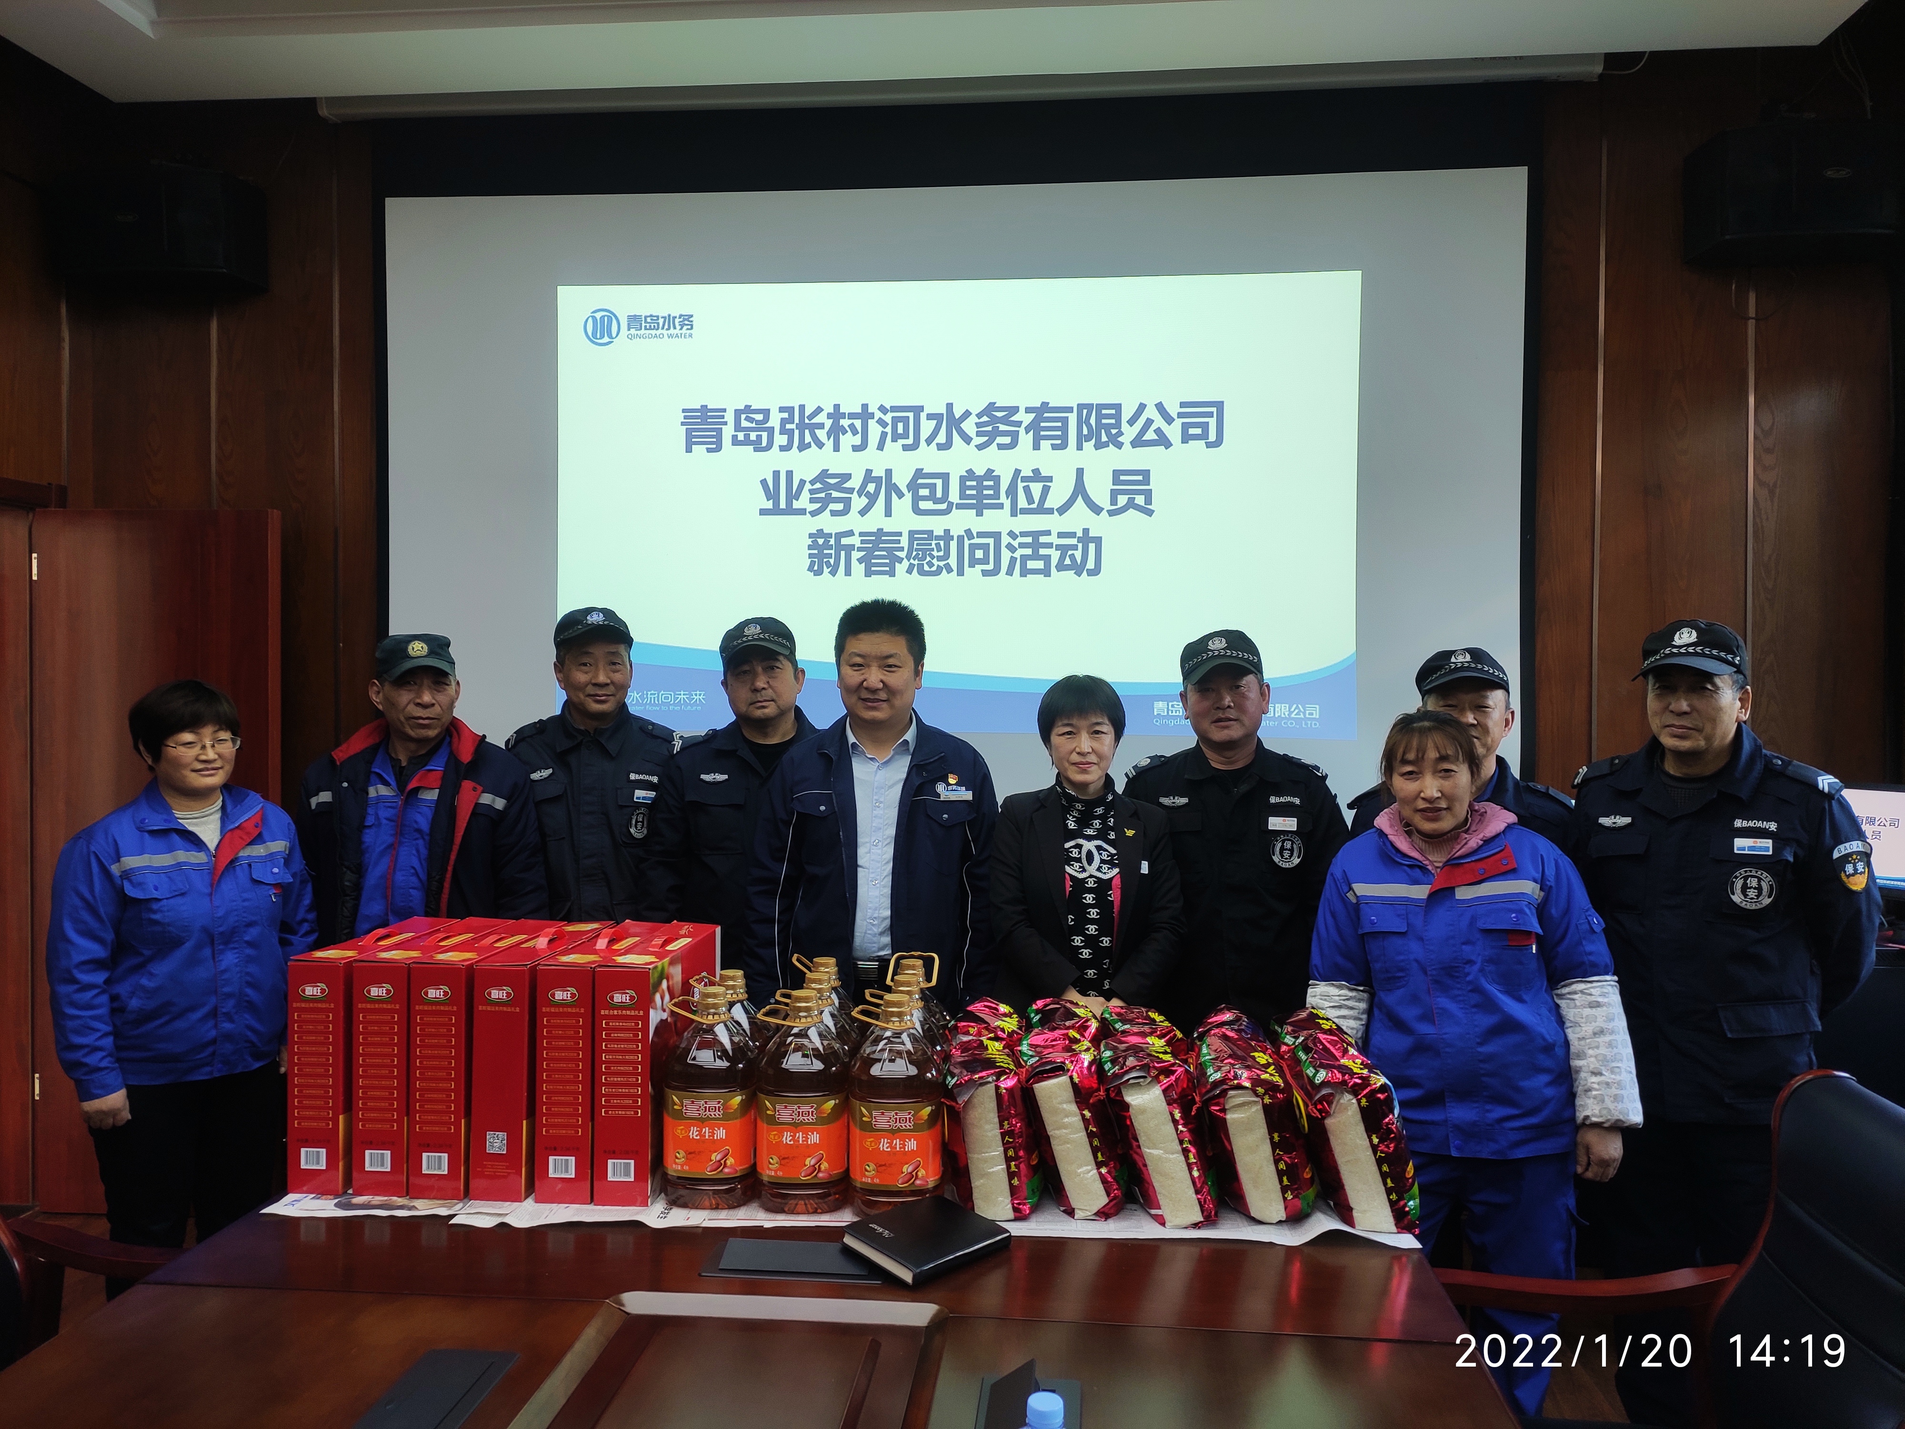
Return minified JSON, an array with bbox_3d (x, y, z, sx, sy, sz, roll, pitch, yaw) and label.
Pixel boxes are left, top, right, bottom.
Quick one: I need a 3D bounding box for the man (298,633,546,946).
[{"bbox_3d":[-1.139,0.692,2.966,0.510,1.719,0.310,0,1,-17],"label":"man"}]

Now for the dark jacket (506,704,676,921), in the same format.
[{"bbox_3d":[-0.789,0.370,3.020,0.500,0.770,0.280,0,1,-9],"label":"dark jacket"}]

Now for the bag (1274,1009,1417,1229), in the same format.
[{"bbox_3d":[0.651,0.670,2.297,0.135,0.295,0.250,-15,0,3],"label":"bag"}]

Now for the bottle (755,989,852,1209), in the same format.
[{"bbox_3d":[-0.245,0.636,2.284,0.153,0.343,0.153,0,1,4],"label":"bottle"}]

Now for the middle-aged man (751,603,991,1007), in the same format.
[{"bbox_3d":[-0.162,0.652,2.750,0.510,1.755,0.290,0,1,-1],"label":"middle-aged man"}]

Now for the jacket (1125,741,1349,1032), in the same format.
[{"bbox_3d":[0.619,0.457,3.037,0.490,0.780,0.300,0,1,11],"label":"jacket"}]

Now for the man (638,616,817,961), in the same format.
[{"bbox_3d":[-0.445,0.668,3.116,0.500,1.768,0.310,0,1,-8],"label":"man"}]

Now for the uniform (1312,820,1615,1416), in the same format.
[{"bbox_3d":[0.942,0.836,2.520,0.530,1.270,0.300,1,1,27],"label":"uniform"}]

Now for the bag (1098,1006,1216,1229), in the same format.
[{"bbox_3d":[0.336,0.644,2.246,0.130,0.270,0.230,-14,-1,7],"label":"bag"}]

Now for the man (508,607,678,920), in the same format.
[{"bbox_3d":[-0.789,0.645,3.020,0.500,1.750,0.290,0,1,-9],"label":"man"}]

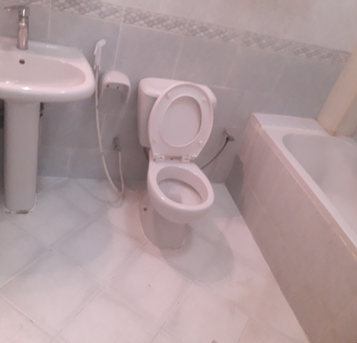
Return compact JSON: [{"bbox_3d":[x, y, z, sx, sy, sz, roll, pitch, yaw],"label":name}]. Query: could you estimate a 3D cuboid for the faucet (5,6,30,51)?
[{"bbox_3d":[-0.698,-0.599,1.526,0.100,0.170,0.130,3,37,-21],"label":"faucet"}]

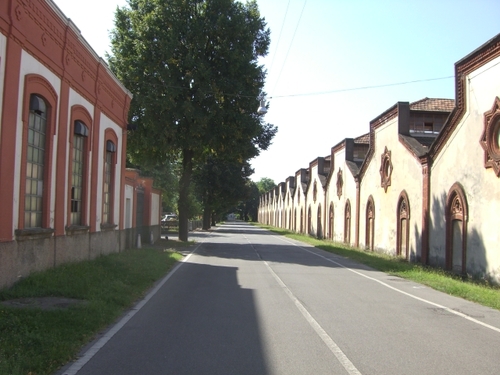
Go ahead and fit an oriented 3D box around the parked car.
[{"bbox_3d":[-8.700,3.800,60.500,1.740,1.500,4.100,1,-3,12],"label":"parked car"}]

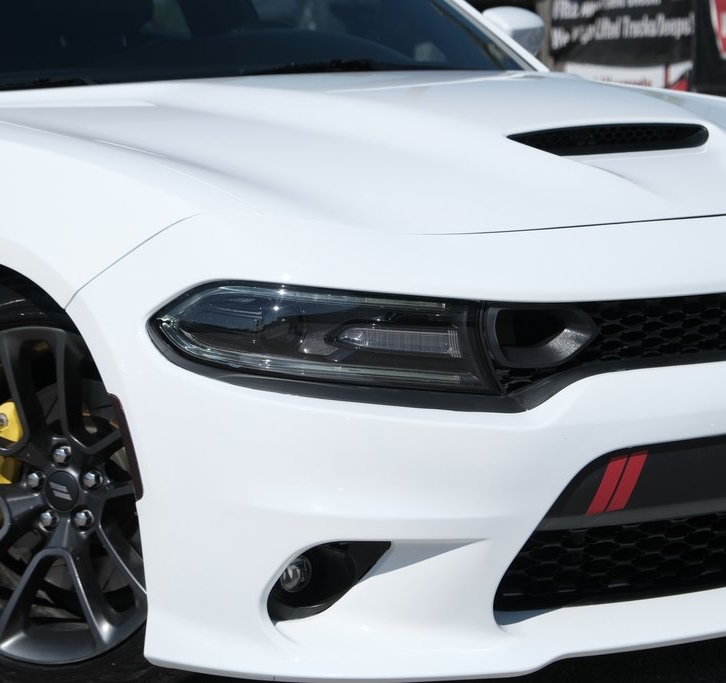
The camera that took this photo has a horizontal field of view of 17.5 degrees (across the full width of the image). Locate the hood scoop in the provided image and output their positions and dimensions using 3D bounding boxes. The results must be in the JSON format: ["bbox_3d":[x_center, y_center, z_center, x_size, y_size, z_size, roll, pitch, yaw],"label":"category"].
[{"bbox_3d":[0.412,-0.340,3.937,0.435,0.052,0.075,-6,8,-36],"label":"hood scoop"}]

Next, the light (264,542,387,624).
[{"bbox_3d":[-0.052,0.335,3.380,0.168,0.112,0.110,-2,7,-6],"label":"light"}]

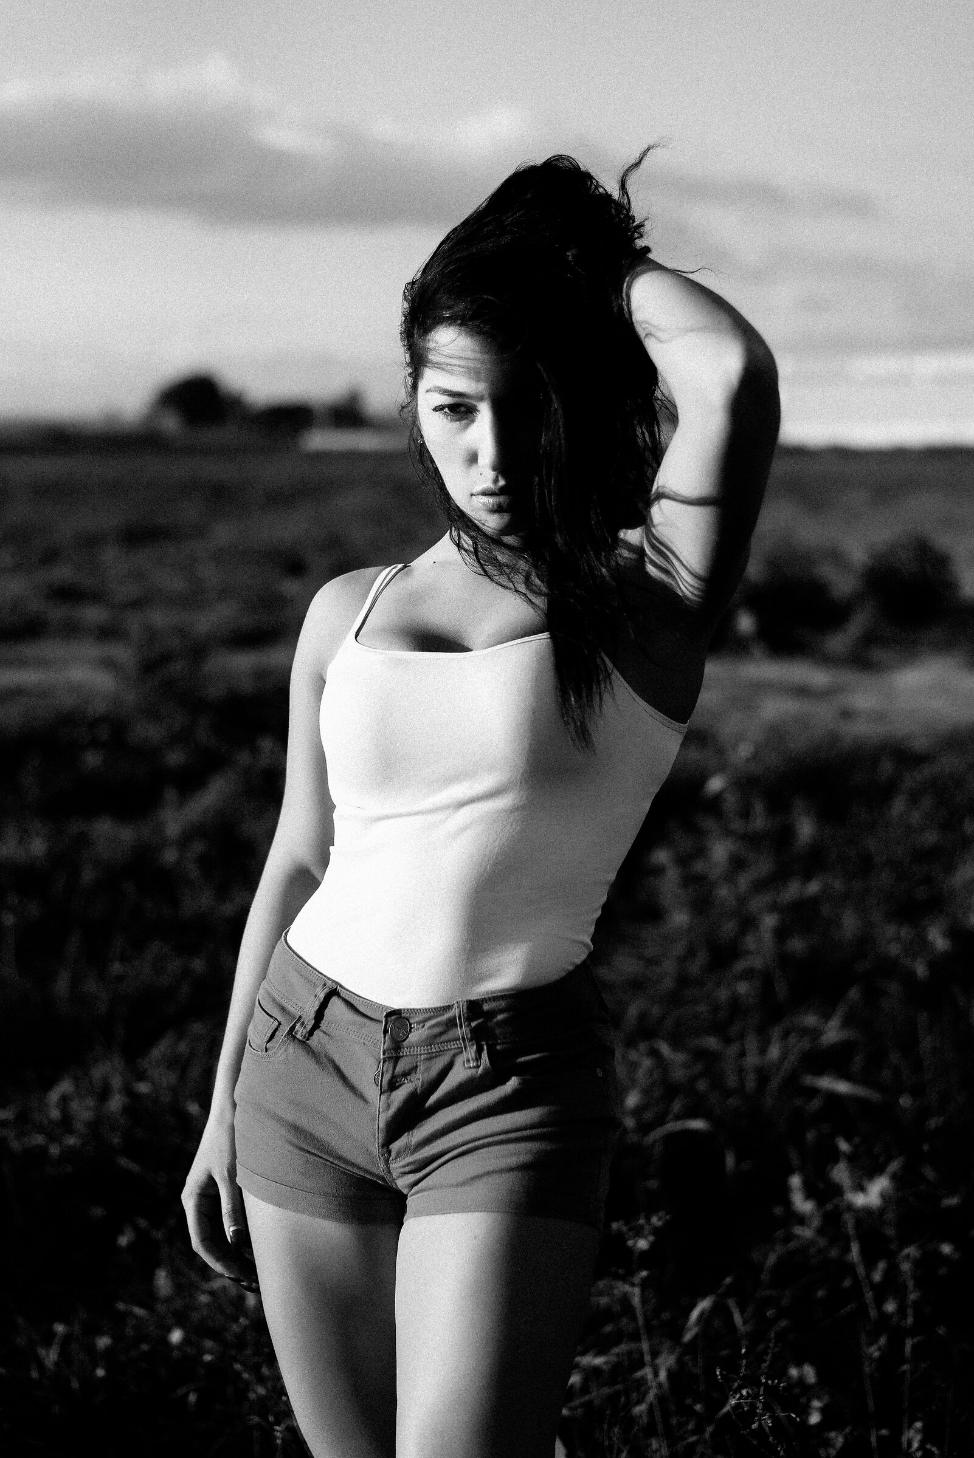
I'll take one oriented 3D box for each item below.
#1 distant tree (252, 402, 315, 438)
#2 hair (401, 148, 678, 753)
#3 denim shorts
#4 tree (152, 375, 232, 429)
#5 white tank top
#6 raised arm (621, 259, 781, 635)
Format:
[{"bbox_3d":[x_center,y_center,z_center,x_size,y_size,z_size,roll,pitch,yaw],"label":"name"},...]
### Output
[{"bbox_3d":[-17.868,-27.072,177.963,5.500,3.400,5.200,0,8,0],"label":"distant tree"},{"bbox_3d":[0.047,-0.255,1.853,0.260,0.540,0.280,1,8,8],"label":"hair"},{"bbox_3d":[-0.057,0.333,1.966,0.375,0.265,0.250,3,9,19],"label":"denim shorts"},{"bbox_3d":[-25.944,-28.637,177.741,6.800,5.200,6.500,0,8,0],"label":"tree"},{"bbox_3d":[0.004,0.046,1.925,0.350,0.420,0.240,11,11,17],"label":"white tank top"},{"bbox_3d":[0.184,-0.254,1.822,0.180,0.350,0.260,9,9,9],"label":"raised arm"}]

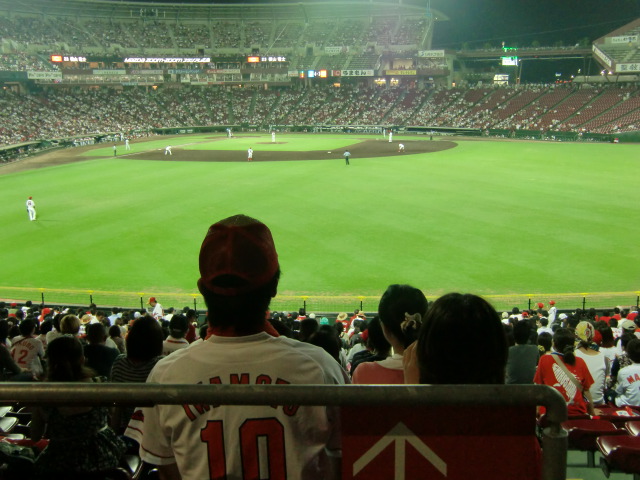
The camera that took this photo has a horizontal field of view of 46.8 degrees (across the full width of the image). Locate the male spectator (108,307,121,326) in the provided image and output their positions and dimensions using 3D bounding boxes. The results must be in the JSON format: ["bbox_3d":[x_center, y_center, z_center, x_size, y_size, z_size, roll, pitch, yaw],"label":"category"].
[{"bbox_3d":[-5.885,2.517,21.544,0.470,1.250,0.680,-1,12,0],"label":"male spectator"}]

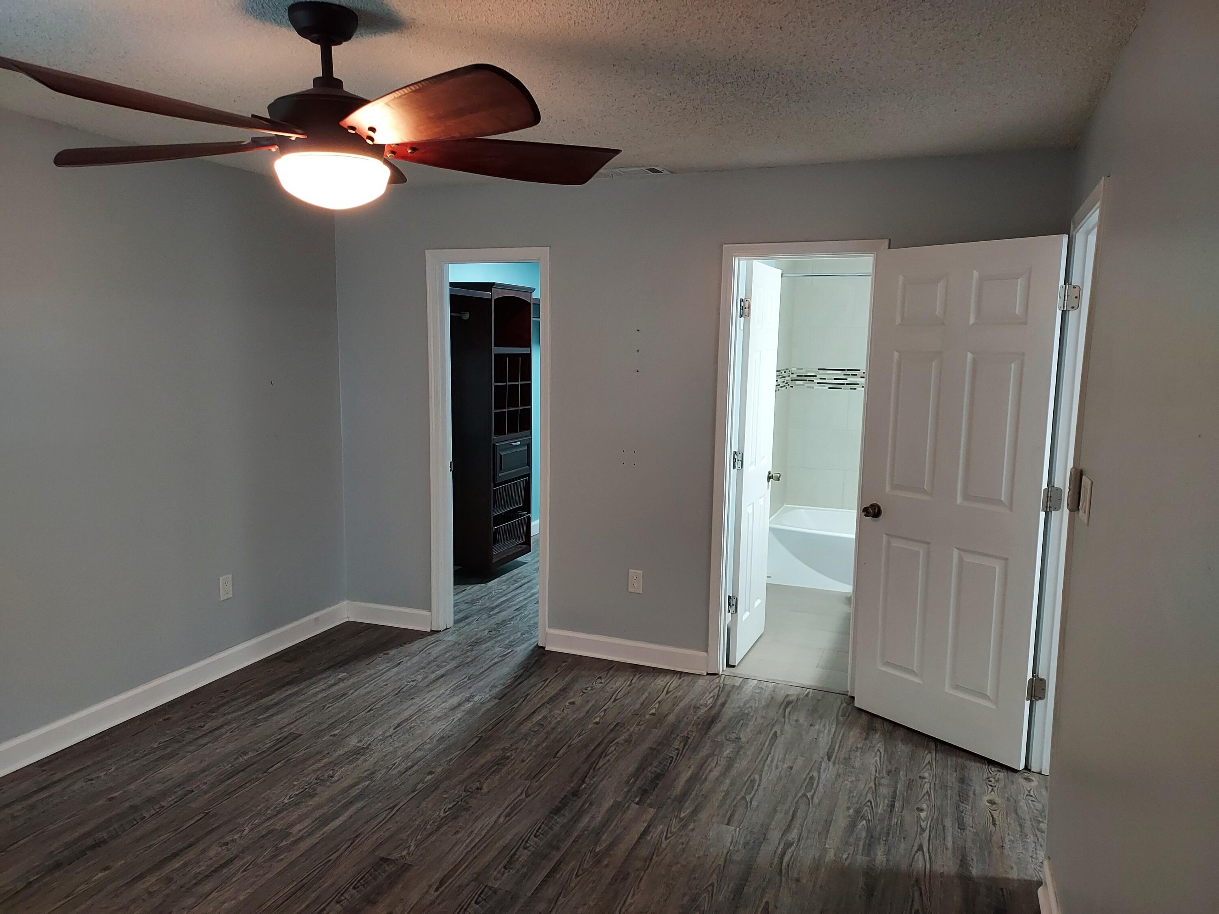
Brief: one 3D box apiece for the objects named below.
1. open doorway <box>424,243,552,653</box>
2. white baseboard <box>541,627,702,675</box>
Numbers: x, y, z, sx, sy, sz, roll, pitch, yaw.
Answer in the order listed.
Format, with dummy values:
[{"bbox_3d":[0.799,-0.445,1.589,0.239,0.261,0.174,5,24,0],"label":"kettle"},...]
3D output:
[{"bbox_3d":[-0.647,-0.041,4.606,0.745,2.110,0.130,4,8,22],"label":"open doorway"},{"bbox_3d":[0.070,1.007,4.383,0.890,0.108,0.018,4,8,22],"label":"white baseboard"}]

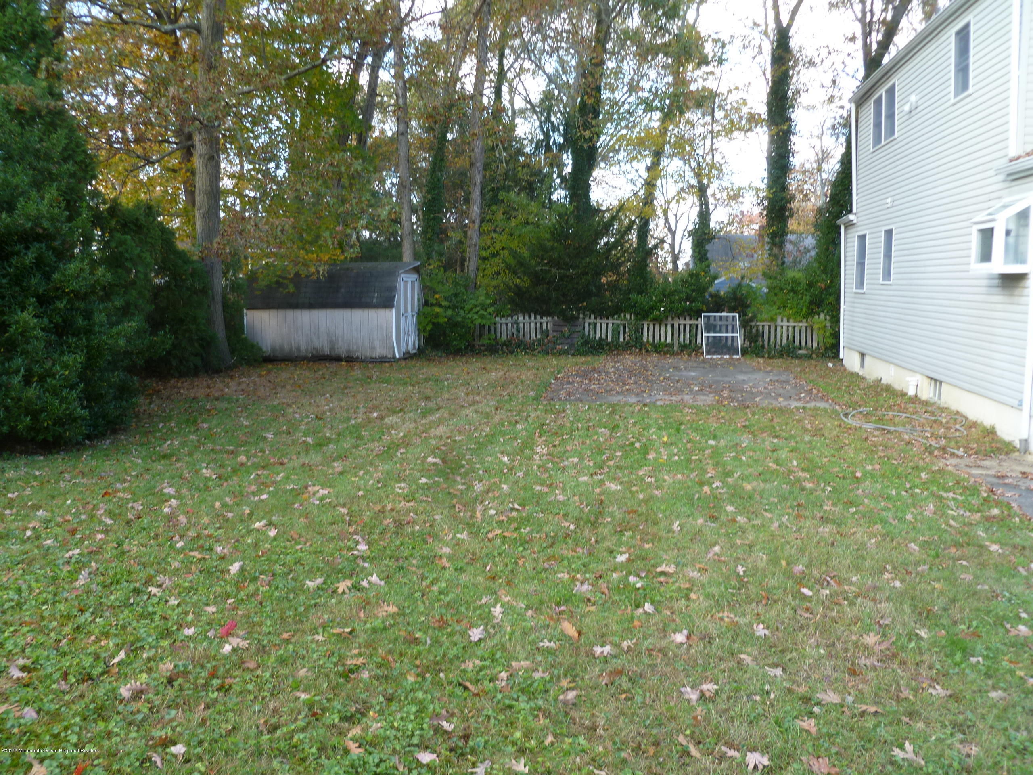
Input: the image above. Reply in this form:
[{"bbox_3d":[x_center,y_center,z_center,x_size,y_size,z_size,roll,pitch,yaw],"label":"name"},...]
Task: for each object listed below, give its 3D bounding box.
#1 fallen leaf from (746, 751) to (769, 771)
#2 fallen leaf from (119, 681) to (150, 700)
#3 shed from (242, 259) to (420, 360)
[{"bbox_3d":[0.862,1.336,2.989,0.085,0.020,0.120,2,8,16],"label":"fallen leaf"},{"bbox_3d":[-1.599,1.278,3.504,0.130,0.030,0.100,0,7,0],"label":"fallen leaf"},{"bbox_3d":[-4.250,-1.890,20.400,3.920,2.280,2.450,1,7,10],"label":"shed"}]

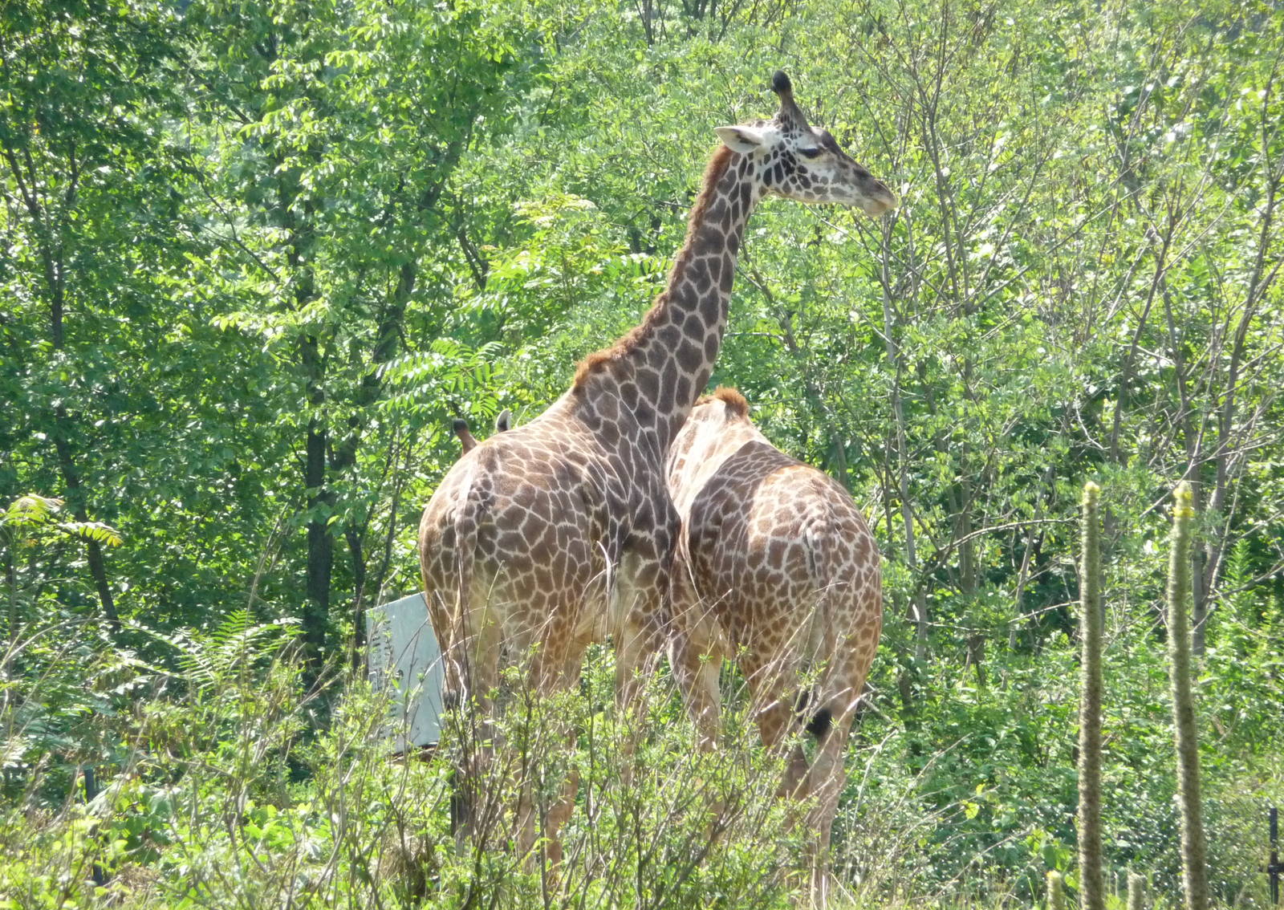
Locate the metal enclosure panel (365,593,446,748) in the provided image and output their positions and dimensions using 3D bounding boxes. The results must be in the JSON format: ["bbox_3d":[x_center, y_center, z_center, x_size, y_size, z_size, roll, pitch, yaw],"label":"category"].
[{"bbox_3d":[-1.070,1.050,50.000,0.550,0.760,0.060,0,0,18],"label":"metal enclosure panel"}]

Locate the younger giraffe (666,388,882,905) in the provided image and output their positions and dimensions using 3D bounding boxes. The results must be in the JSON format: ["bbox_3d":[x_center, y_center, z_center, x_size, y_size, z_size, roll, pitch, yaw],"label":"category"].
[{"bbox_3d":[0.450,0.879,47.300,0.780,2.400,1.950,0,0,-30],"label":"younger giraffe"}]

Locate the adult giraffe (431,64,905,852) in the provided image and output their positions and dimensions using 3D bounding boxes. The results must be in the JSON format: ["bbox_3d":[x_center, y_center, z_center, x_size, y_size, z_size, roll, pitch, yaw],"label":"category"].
[{"bbox_3d":[0.057,0.089,47.300,2.250,3.680,0.850,0,0,-42],"label":"adult giraffe"}]

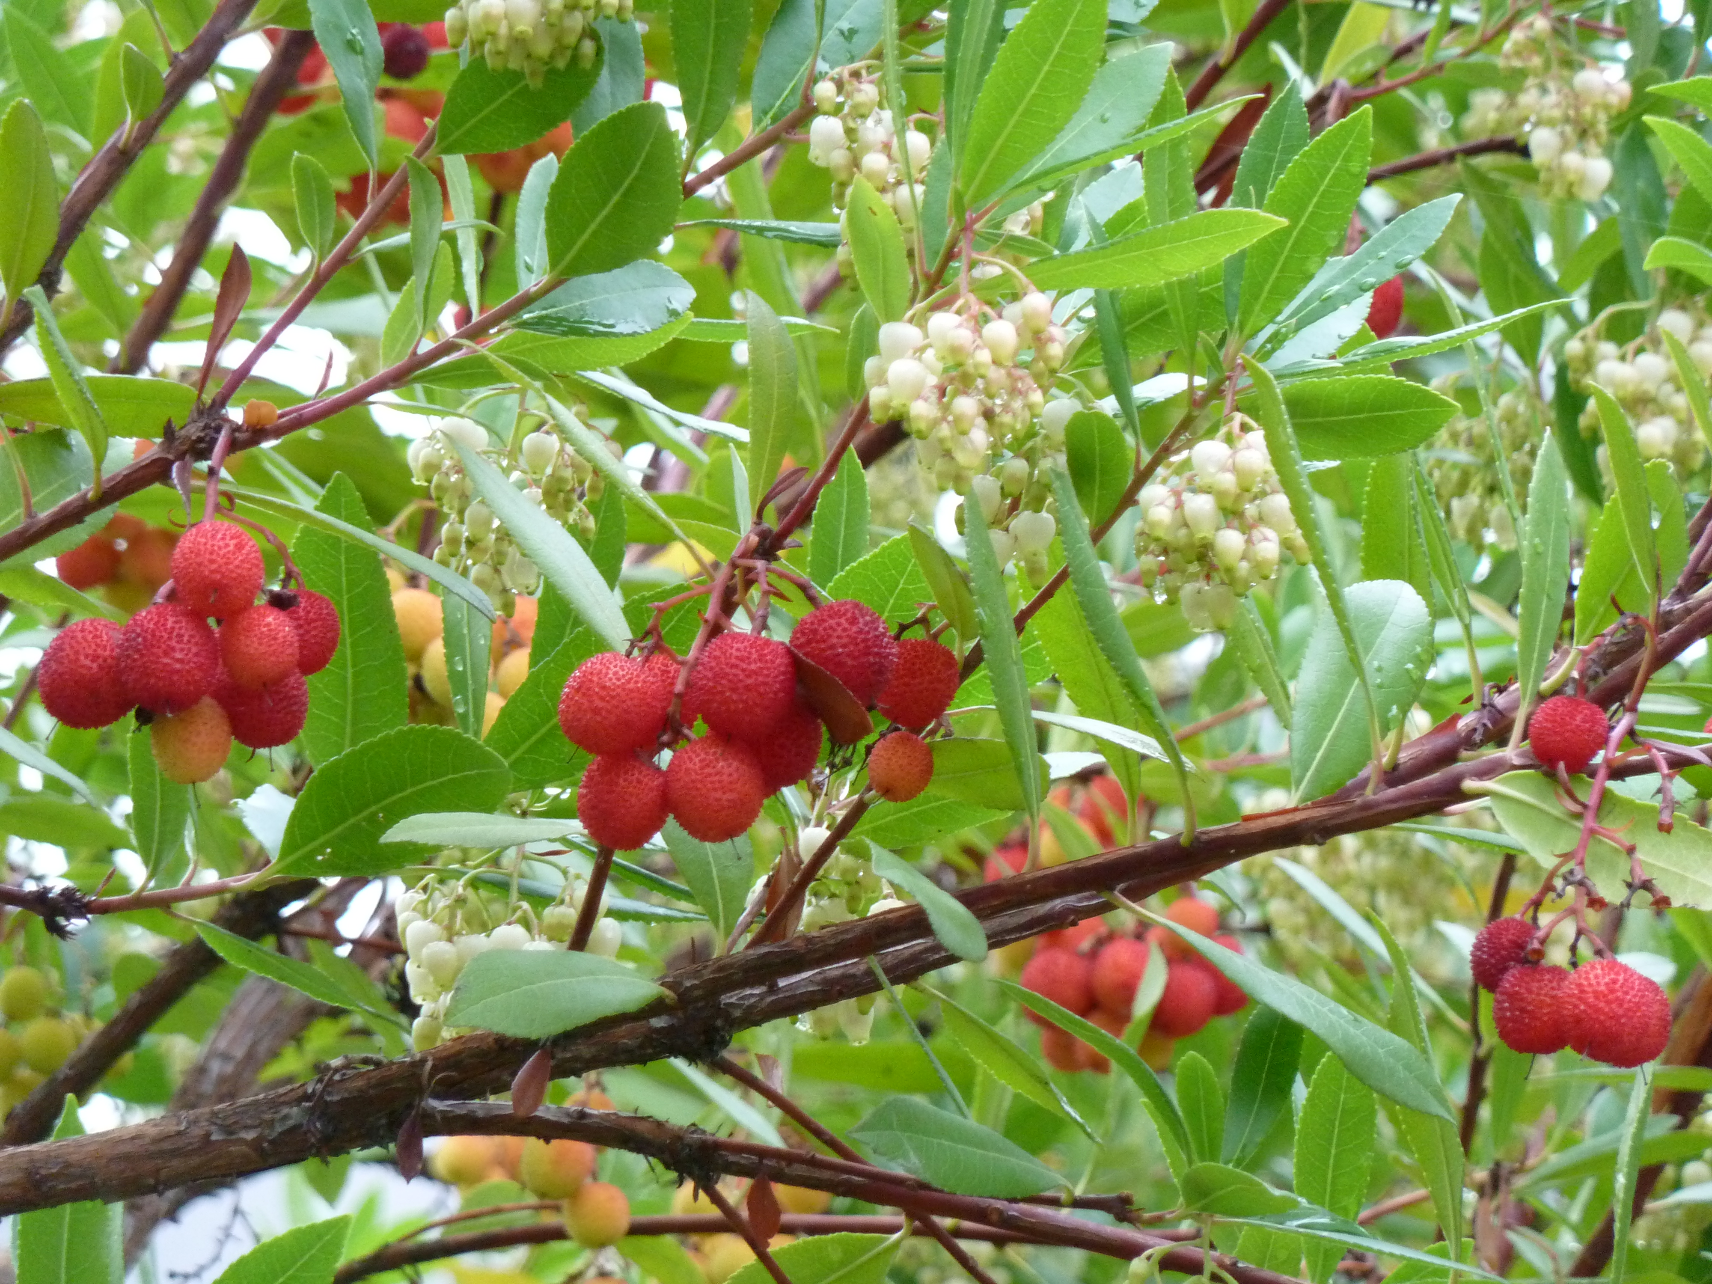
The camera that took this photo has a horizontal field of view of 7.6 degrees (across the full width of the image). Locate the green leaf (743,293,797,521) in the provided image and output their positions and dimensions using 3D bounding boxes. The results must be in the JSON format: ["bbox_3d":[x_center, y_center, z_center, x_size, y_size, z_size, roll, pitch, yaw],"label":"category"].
[{"bbox_3d":[-0.017,-0.049,2.610,0.013,0.045,0.005,-3,-3,17],"label":"green leaf"}]

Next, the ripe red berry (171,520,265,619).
[{"bbox_3d":[-0.129,-0.015,2.595,0.019,0.020,0.019,0,-10,0],"label":"ripe red berry"}]

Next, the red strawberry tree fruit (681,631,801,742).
[{"bbox_3d":[-0.021,0.008,2.380,0.021,0.020,0.020,0,-10,0],"label":"red strawberry tree fruit"}]

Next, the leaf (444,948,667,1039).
[{"bbox_3d":[-0.061,0.071,2.600,0.046,0.017,0.007,-8,-26,-4],"label":"leaf"}]

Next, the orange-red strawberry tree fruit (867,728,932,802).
[{"bbox_3d":[0.009,0.025,2.600,0.013,0.014,0.013,0,-10,0],"label":"orange-red strawberry tree fruit"}]

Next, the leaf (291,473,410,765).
[{"bbox_3d":[-0.103,-0.003,2.640,0.024,0.064,0.006,-1,-6,0],"label":"leaf"}]

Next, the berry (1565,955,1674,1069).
[{"bbox_3d":[0.154,0.075,2.600,0.022,0.022,0.021,0,-10,0],"label":"berry"}]

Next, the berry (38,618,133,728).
[{"bbox_3d":[-0.155,0.006,2.600,0.020,0.022,0.020,0,-10,0],"label":"berry"}]

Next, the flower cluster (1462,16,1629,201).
[{"bbox_3d":[0.153,-0.118,2.850,0.038,0.041,0.035,0,-10,0],"label":"flower cluster"}]

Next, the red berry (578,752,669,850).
[{"bbox_3d":[-0.047,0.032,2.600,0.019,0.019,0.019,0,-5,0],"label":"red berry"}]

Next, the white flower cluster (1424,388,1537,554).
[{"bbox_3d":[0.146,-0.041,3.000,0.027,0.039,0.027,0,-10,0],"label":"white flower cluster"}]

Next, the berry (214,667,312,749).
[{"bbox_3d":[-0.121,0.012,2.610,0.019,0.019,0.019,0,-10,0],"label":"berry"}]

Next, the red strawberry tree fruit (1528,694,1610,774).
[{"bbox_3d":[0.133,0.017,2.400,0.015,0.015,0.015,0,-10,0],"label":"red strawberry tree fruit"}]

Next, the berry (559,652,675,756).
[{"bbox_3d":[-0.044,0.012,2.380,0.020,0.019,0.020,0,-10,0],"label":"berry"}]

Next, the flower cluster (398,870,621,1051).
[{"bbox_3d":[-0.071,0.066,2.650,0.046,0.038,0.038,0,-10,0],"label":"flower cluster"}]

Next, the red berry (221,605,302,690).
[{"bbox_3d":[-0.110,0.001,2.380,0.015,0.015,0.015,0,-10,0],"label":"red berry"}]

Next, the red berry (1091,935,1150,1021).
[{"bbox_3d":[0.054,0.067,2.580,0.014,0.016,0.015,0,-10,0],"label":"red berry"}]

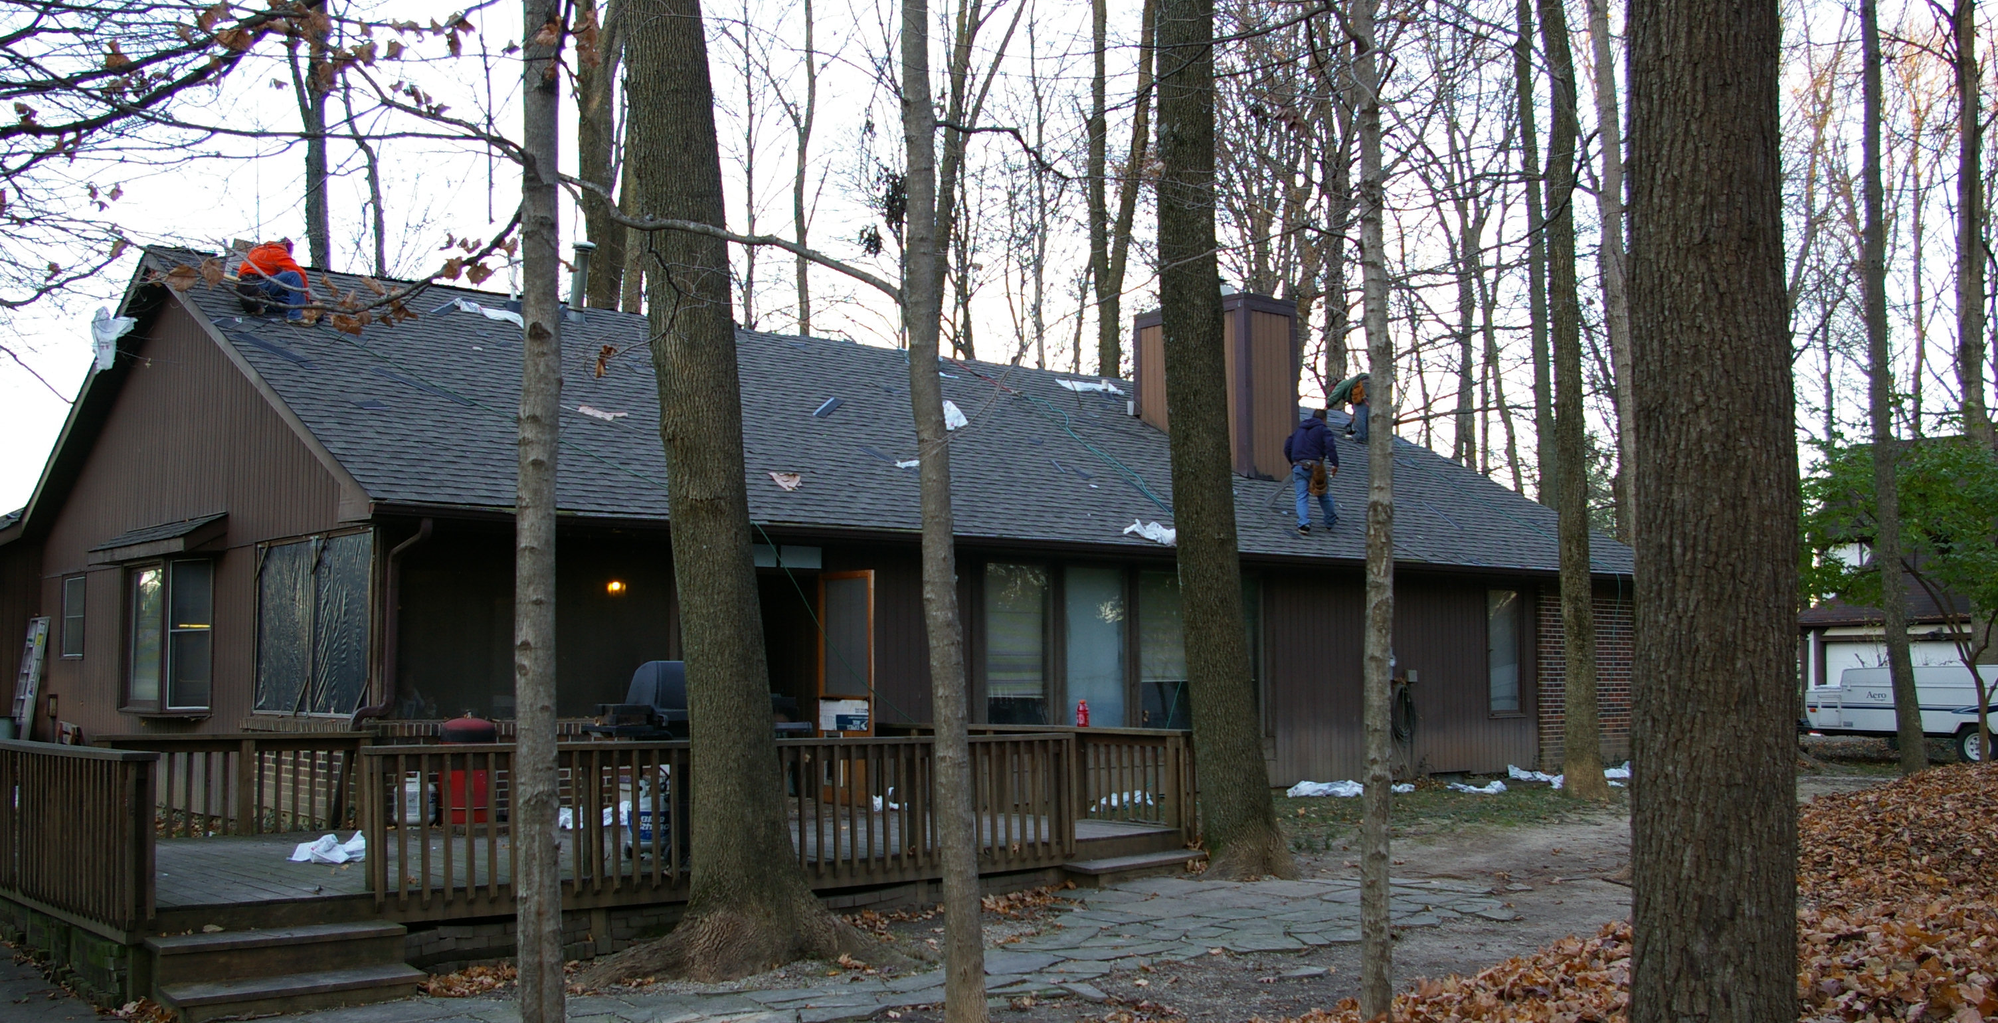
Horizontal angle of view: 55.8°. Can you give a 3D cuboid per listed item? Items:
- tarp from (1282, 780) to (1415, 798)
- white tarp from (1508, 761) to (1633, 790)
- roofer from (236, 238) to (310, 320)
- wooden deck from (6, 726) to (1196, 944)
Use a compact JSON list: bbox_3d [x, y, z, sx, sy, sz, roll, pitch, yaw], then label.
[{"bbox_3d":[3.886,3.000,20.555,1.750,0.160,0.500,4,-7,-40],"label":"tarp"},{"bbox_3d":[7.143,3.276,23.300,2.000,0.260,0.700,4,-7,-40],"label":"white tarp"},{"bbox_3d":[-6.692,-2.139,17.400,0.660,0.780,0.520,3,-6,-30],"label":"roofer"},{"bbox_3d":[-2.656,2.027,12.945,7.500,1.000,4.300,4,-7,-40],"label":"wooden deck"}]

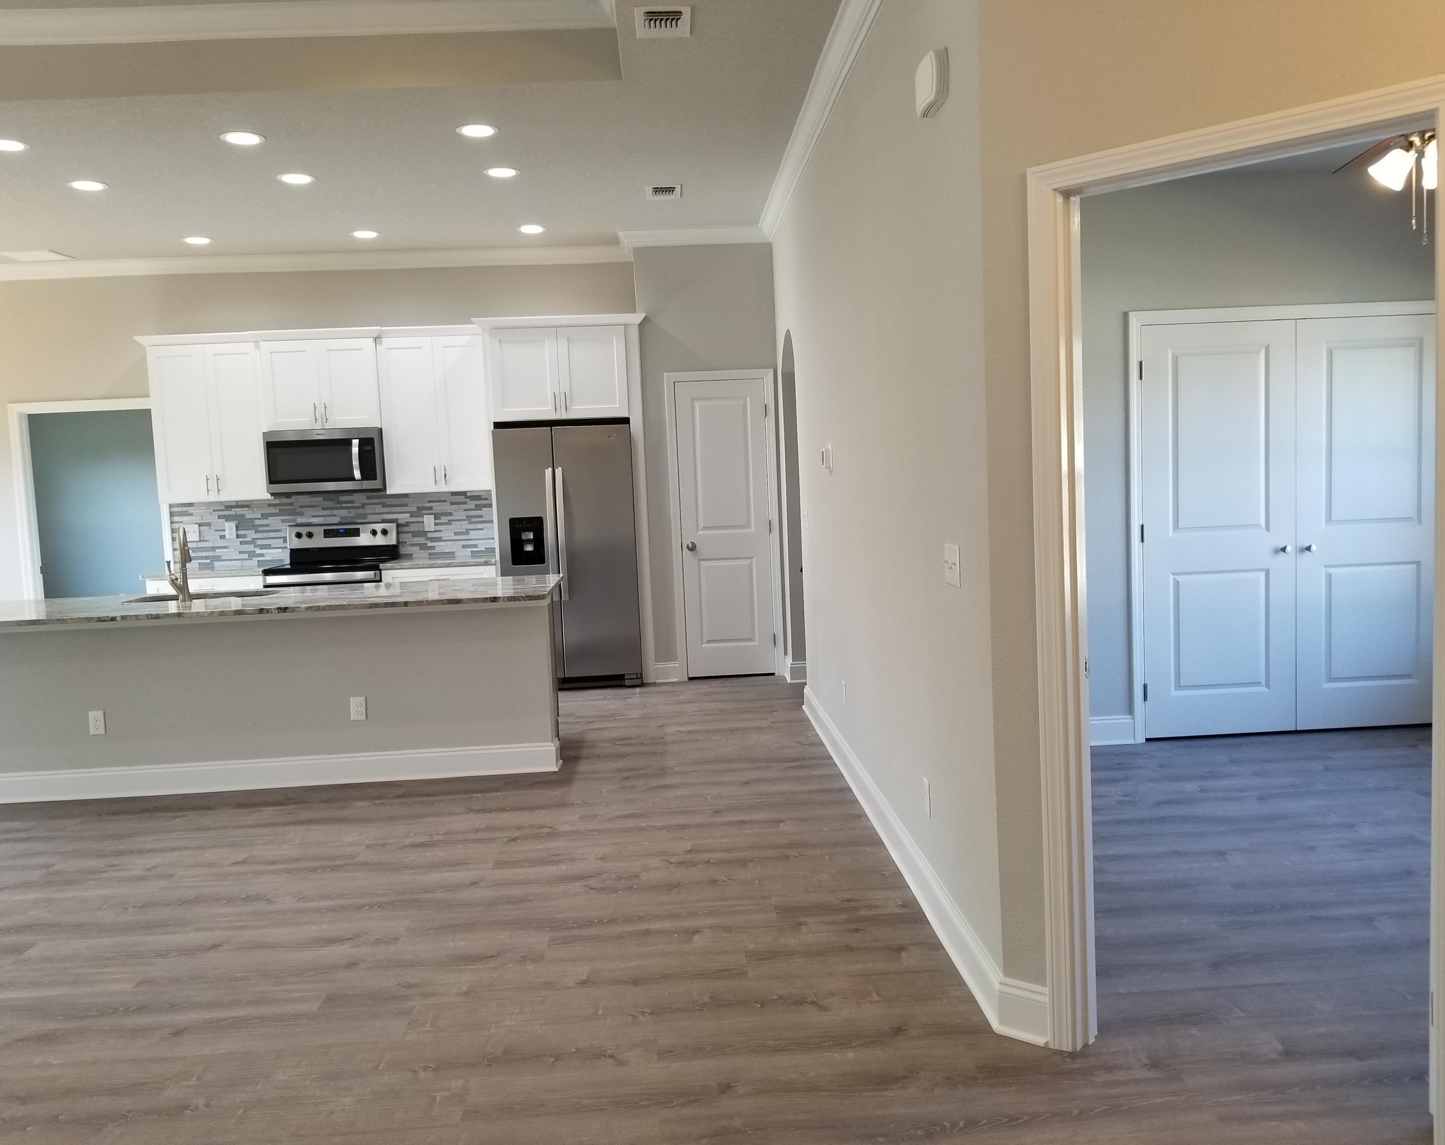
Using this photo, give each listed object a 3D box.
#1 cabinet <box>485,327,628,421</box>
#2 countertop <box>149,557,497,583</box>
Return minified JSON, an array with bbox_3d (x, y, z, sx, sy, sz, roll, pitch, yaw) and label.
[{"bbox_3d":[-1.105,-1.347,7.930,0.935,0.623,0.593,-3,5,-3],"label":"cabinet"},{"bbox_3d":[-2.691,-0.040,7.939,2.333,0.035,0.645,-3,5,-3],"label":"countertop"}]

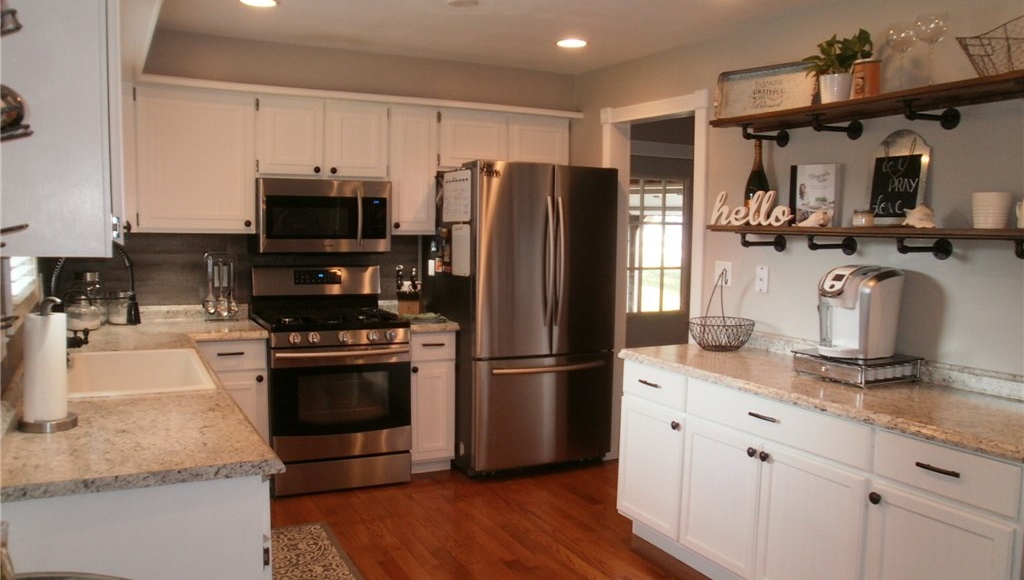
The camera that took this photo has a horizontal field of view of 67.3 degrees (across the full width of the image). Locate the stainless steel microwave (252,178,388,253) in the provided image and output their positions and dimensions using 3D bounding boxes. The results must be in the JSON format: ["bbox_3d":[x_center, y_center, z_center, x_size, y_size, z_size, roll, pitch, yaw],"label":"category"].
[{"bbox_3d":[-1.127,-0.437,4.591,0.760,0.416,0.410,-1,5,-22],"label":"stainless steel microwave"}]

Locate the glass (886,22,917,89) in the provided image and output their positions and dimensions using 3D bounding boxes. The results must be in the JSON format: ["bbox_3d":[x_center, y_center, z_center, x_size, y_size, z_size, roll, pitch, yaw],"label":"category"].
[{"bbox_3d":[1.397,-0.823,2.756,0.115,0.260,0.115,-2,6,-29],"label":"glass"}]

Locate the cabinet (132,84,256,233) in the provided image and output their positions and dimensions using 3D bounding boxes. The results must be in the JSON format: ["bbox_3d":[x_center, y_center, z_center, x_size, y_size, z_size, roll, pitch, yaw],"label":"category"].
[{"bbox_3d":[-1.785,-0.706,4.346,0.627,0.768,0.319,-1,5,-22],"label":"cabinet"}]

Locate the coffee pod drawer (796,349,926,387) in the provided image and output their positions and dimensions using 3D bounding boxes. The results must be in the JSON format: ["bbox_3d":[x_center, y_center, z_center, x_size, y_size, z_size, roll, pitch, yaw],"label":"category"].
[{"bbox_3d":[1.356,0.304,3.049,0.325,0.080,0.340,-1,5,-27],"label":"coffee pod drawer"}]

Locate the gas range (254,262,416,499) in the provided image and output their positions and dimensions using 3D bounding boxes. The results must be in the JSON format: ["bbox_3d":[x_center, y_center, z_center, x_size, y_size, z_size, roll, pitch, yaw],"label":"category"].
[{"bbox_3d":[-1.030,0.483,4.413,0.743,1.196,0.729,-1,5,-24],"label":"gas range"}]

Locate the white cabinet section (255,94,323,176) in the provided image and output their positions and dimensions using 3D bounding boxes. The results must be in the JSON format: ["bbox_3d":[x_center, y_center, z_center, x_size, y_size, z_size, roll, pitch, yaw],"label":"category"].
[{"bbox_3d":[-1.306,-0.865,4.440,0.378,0.452,0.330,-2,5,-27],"label":"white cabinet section"}]

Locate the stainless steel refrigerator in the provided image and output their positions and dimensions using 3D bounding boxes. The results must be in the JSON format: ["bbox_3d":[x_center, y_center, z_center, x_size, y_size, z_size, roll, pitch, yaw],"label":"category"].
[{"bbox_3d":[0.054,0.146,4.808,0.901,1.775,0.818,-1,5,-22],"label":"stainless steel refrigerator"}]

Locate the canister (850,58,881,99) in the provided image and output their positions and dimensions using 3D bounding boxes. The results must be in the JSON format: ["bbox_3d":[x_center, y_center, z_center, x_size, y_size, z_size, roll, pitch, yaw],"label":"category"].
[{"bbox_3d":[1.375,-0.812,2.990,0.114,0.167,0.114,-1,5,-27],"label":"canister"}]

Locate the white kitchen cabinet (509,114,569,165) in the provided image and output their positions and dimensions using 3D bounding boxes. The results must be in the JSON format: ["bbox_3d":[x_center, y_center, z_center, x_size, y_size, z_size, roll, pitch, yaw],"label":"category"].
[{"bbox_3d":[0.114,-0.959,5.099,0.435,0.367,0.320,-1,5,-24],"label":"white kitchen cabinet"}]

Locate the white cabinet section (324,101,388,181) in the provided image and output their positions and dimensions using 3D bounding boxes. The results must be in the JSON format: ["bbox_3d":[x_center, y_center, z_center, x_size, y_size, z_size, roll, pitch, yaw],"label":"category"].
[{"bbox_3d":[-0.969,-0.877,4.614,0.382,0.447,0.330,-2,5,-27],"label":"white cabinet section"}]

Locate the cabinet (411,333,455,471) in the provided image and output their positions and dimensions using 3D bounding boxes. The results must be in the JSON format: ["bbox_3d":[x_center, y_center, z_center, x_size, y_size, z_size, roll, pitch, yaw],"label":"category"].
[{"bbox_3d":[-0.592,0.642,4.745,0.311,0.859,0.601,-1,5,-24],"label":"cabinet"}]

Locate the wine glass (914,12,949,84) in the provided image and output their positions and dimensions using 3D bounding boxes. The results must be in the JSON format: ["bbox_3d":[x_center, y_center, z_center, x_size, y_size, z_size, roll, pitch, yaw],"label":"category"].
[{"bbox_3d":[1.492,-0.845,2.741,0.115,0.276,0.115,-1,5,-27],"label":"wine glass"}]

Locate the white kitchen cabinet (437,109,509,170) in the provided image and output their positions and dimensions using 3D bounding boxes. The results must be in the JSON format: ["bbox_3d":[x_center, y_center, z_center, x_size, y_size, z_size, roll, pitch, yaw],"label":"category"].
[{"bbox_3d":[-0.297,-0.943,4.936,0.460,0.355,0.319,-1,5,-22],"label":"white kitchen cabinet"}]

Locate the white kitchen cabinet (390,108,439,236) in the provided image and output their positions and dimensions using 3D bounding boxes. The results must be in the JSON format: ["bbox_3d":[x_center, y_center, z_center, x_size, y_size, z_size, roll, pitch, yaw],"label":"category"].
[{"bbox_3d":[-0.656,-0.730,4.808,0.310,0.768,0.319,-1,5,-22],"label":"white kitchen cabinet"}]

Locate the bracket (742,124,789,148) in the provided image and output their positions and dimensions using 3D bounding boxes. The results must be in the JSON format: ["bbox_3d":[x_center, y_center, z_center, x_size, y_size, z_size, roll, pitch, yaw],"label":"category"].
[{"bbox_3d":[1.137,-0.698,3.496,0.266,0.085,0.081,-1,5,-27],"label":"bracket"}]

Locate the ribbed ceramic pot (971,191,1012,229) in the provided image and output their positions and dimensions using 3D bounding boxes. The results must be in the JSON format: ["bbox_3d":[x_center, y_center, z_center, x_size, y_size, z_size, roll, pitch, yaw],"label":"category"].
[{"bbox_3d":[1.600,-0.262,2.571,0.126,0.121,0.126,-1,5,-27],"label":"ribbed ceramic pot"}]

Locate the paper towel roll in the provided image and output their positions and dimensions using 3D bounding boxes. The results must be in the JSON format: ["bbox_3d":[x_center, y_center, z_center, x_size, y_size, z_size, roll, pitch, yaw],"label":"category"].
[{"bbox_3d":[-1.278,0.210,2.102,0.115,0.280,0.115,-1,5,-27],"label":"paper towel roll"}]

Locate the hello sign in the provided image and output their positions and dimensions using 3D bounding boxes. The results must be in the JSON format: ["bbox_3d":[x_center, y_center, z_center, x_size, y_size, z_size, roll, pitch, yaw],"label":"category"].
[{"bbox_3d":[1.037,-0.354,3.338,0.025,0.150,0.425,-3,6,-37],"label":"hello sign"}]

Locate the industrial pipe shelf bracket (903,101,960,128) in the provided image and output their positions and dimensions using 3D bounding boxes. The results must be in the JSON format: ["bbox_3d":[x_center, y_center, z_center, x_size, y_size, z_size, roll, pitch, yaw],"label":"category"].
[{"bbox_3d":[1.506,-0.633,2.787,0.266,0.089,0.082,-1,5,-27],"label":"industrial pipe shelf bracket"}]

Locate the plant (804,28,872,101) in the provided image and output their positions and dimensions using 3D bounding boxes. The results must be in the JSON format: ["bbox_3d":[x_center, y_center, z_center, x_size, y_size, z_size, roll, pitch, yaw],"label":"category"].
[{"bbox_3d":[1.321,-0.896,3.110,0.232,0.313,0.261,-1,5,-27],"label":"plant"}]

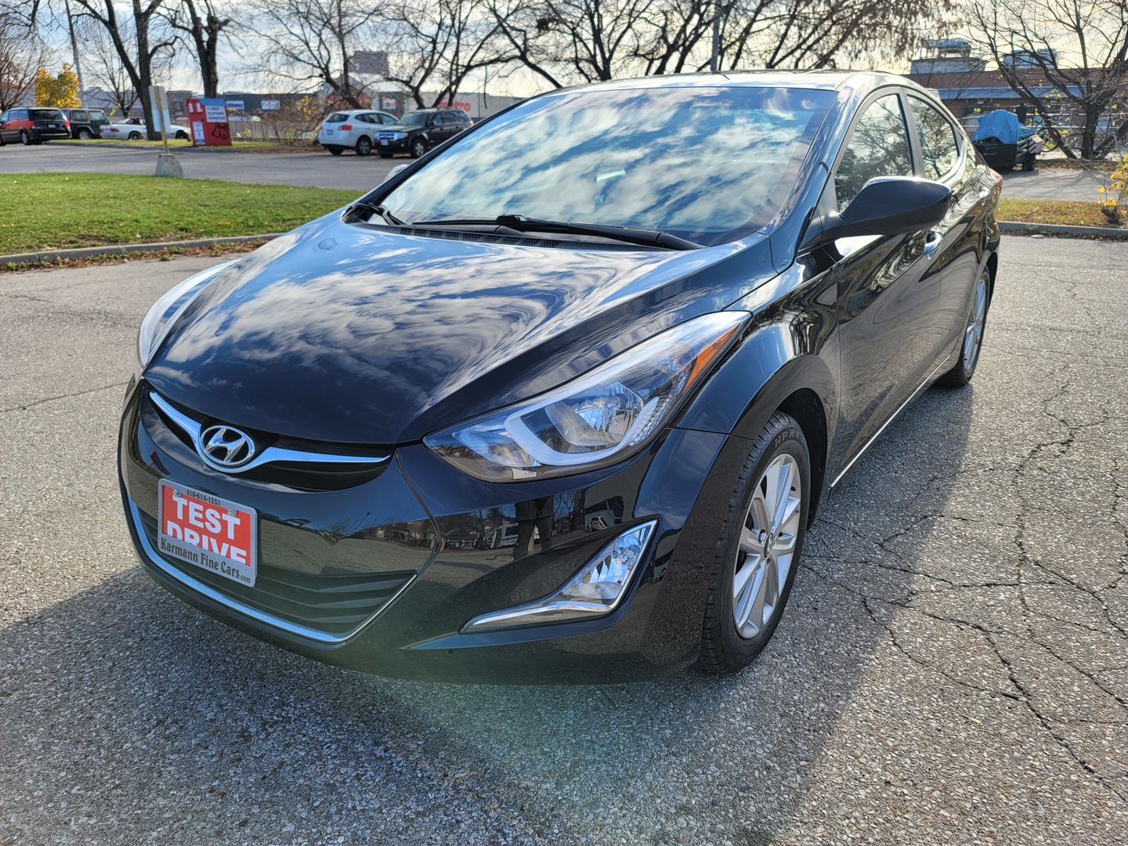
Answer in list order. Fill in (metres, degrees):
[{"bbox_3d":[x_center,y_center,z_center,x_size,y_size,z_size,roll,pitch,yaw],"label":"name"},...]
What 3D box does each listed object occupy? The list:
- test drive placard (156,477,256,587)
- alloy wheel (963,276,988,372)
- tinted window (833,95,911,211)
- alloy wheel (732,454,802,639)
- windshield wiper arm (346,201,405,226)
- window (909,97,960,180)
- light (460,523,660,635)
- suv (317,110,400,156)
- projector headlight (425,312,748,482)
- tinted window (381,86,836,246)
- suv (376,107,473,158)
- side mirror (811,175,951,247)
[{"bbox_3d":[-0.729,0.221,1.655,0.313,0.157,0.020,10,10,30],"label":"test drive placard"},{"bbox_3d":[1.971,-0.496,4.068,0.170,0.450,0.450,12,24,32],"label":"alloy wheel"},{"bbox_3d":[0.966,-0.848,2.548,0.065,0.389,0.974,-12,9,39],"label":"tinted window"},{"bbox_3d":[0.429,0.278,1.964,0.160,0.440,0.440,12,23,33],"label":"alloy wheel"},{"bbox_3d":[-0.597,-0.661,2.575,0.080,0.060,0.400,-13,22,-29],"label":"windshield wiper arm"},{"bbox_3d":[1.500,-1.141,3.287,0.065,0.338,0.753,-12,9,39],"label":"window"},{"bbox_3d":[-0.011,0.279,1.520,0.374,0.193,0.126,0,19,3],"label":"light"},{"bbox_3d":[-7.881,-12.006,33.581,1.800,1.660,4.640,10,23,27],"label":"suv"},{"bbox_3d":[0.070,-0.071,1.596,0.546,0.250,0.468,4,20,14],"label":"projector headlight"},{"bbox_3d":[0.108,-0.819,2.582,1.370,0.130,0.970,12,48,32],"label":"tinted window"},{"bbox_3d":[-5.392,-11.357,31.981,1.810,1.730,4.430,11,23,28],"label":"suv"},{"bbox_3d":[0.805,-0.543,2.069,0.280,0.155,0.190,12,24,32],"label":"side mirror"}]

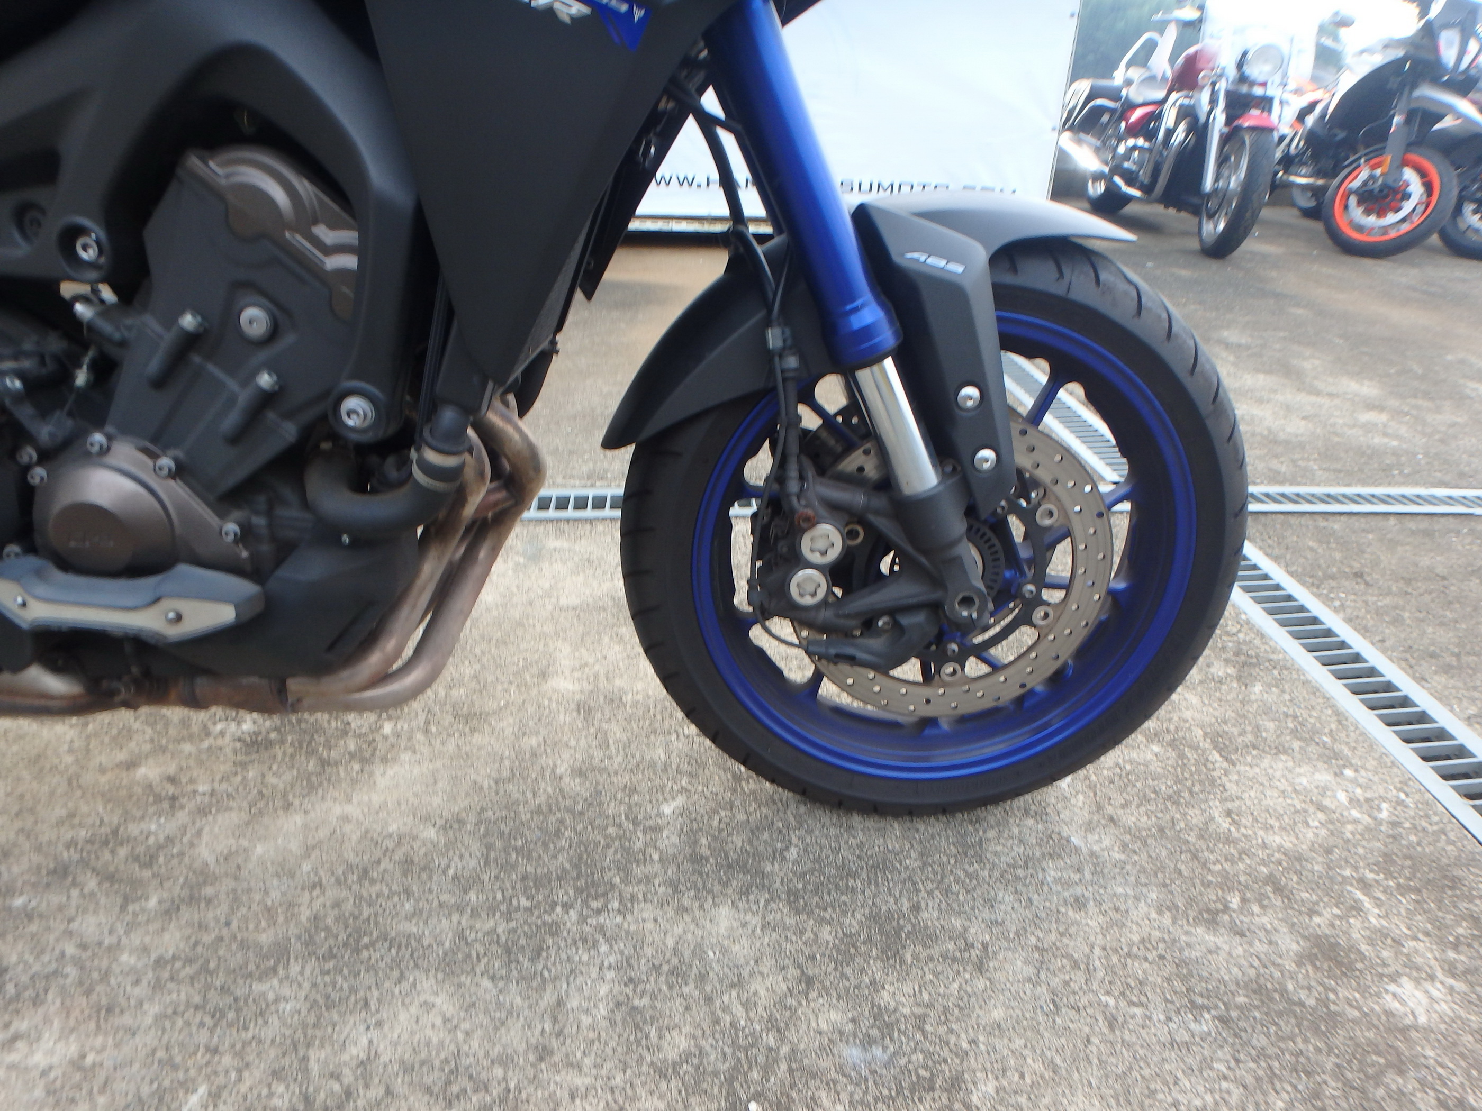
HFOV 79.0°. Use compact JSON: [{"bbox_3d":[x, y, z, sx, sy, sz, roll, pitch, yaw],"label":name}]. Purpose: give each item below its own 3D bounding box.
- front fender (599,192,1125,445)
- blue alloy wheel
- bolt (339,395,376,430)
[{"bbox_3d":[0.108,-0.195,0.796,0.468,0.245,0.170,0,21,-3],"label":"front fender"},{"bbox_3d":[0.186,-0.006,0.874,0.600,0.600,0.120,0,21,-3],"label":"blue alloy wheel"},{"bbox_3d":[-0.269,-0.100,0.630,0.025,0.025,0.016,0,21,-4],"label":"bolt"}]

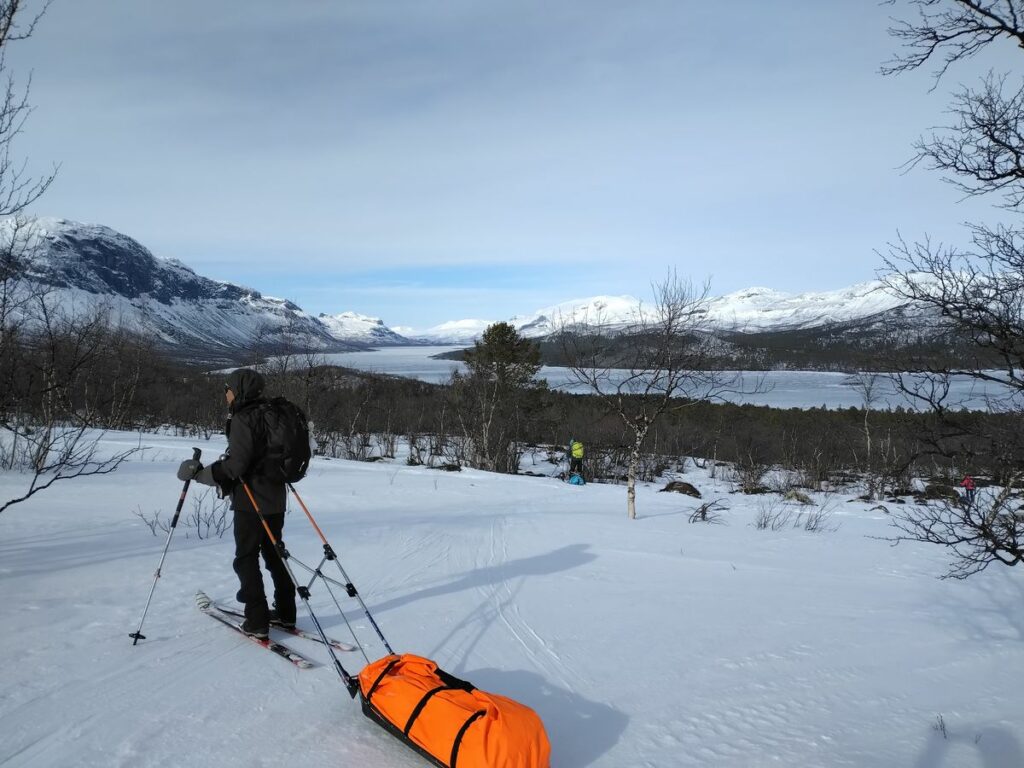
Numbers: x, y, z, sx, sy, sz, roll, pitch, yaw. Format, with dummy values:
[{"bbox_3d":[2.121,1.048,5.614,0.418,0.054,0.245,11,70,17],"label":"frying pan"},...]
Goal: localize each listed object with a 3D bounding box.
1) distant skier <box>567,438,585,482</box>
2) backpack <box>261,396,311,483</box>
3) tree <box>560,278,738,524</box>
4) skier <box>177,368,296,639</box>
[{"bbox_3d":[2.563,3.089,32.233,0.650,1.789,0.600,-1,3,-18],"label":"distant skier"},{"bbox_3d":[-1.477,0.364,5.230,0.250,0.540,0.320,1,4,22],"label":"backpack"},{"bbox_3d":[2.486,0.199,14.336,3.300,4.444,3.100,0,3,0],"label":"tree"},{"bbox_3d":[-1.844,0.794,5.385,0.680,1.798,0.550,1,4,22],"label":"skier"}]

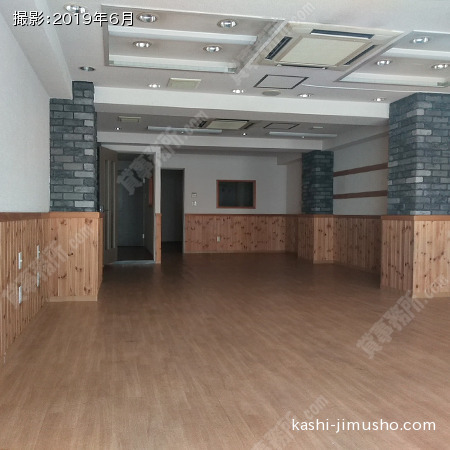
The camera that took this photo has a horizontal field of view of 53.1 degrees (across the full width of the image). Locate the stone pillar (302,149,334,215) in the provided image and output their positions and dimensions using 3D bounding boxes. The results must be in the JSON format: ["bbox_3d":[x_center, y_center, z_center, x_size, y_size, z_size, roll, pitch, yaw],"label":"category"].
[{"bbox_3d":[1.838,-0.809,8.896,0.385,1.215,0.593,0,2,-13],"label":"stone pillar"}]

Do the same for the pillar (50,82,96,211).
[{"bbox_3d":[-1.697,-0.851,5.101,0.461,1.407,0.474,0,2,-13],"label":"pillar"}]

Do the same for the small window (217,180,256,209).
[{"bbox_3d":[0.284,-0.726,10.874,0.983,0.684,0.099,0,2,-13],"label":"small window"}]

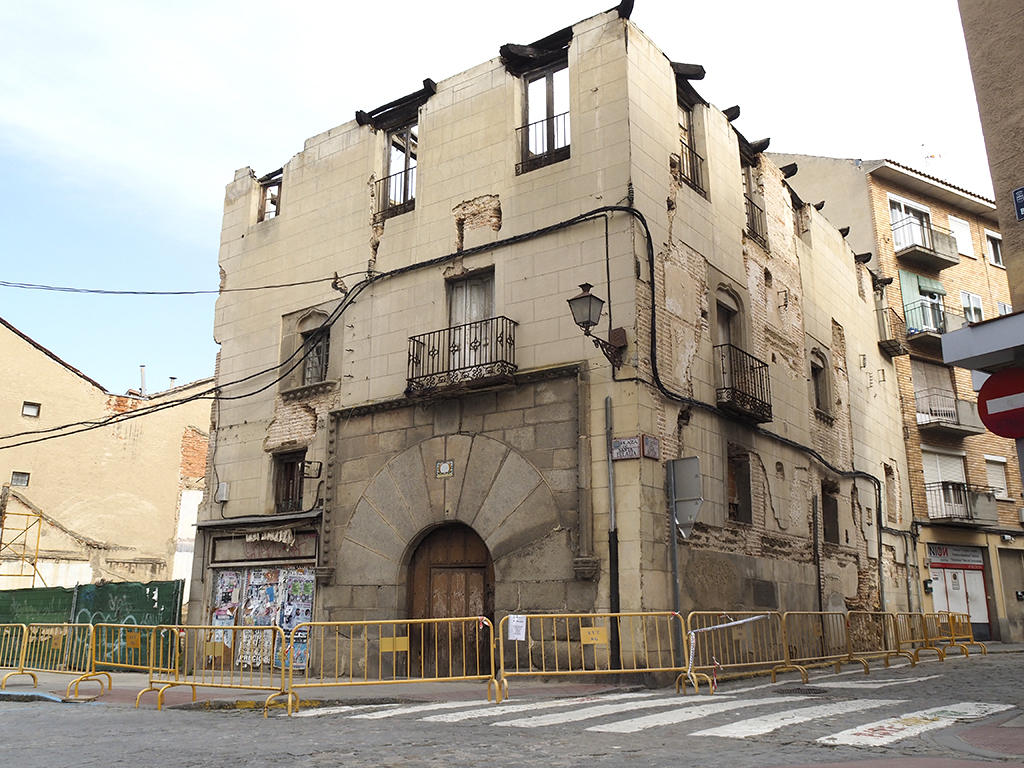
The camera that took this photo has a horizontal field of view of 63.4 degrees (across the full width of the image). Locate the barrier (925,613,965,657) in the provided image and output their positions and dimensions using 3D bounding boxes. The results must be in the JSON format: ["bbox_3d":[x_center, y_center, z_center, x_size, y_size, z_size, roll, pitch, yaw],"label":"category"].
[{"bbox_3d":[9.848,5.786,18.995,0.530,1.020,2.480,-12,-20,36],"label":"barrier"}]

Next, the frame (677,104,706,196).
[{"bbox_3d":[3.516,-4.677,16.535,0.280,2.000,1.130,-12,-20,38],"label":"frame"}]

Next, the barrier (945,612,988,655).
[{"bbox_3d":[11.390,6.344,20.923,0.530,1.020,2.480,-11,-20,36],"label":"barrier"}]

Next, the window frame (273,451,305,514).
[{"bbox_3d":[-4.498,2.017,16.916,0.920,1.210,0.170,-10,-19,33],"label":"window frame"}]

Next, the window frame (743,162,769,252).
[{"bbox_3d":[5.327,-4.048,18.631,0.300,2.000,1.120,-12,-20,38],"label":"window frame"}]

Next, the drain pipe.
[{"bbox_3d":[1.509,2.224,12.439,0.120,4.190,0.120,-10,-19,33],"label":"drain pipe"}]

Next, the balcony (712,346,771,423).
[{"bbox_3d":[4.511,0.027,15.989,0.380,1.200,1.850,-12,-20,38],"label":"balcony"}]

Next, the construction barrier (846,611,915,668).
[{"bbox_3d":[6.773,4.794,15.438,0.500,1.040,2.480,-13,-20,40],"label":"construction barrier"}]

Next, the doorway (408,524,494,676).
[{"bbox_3d":[-1.036,3.752,14.376,2.000,2.550,0.160,-10,-18,31],"label":"doorway"}]

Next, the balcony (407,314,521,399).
[{"bbox_3d":[-0.902,-0.402,14.677,2.130,1.150,0.470,-10,-19,33],"label":"balcony"}]

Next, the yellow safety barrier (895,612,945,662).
[{"bbox_3d":[8.364,5.307,17.286,0.500,1.040,2.480,-11,-19,36],"label":"yellow safety barrier"}]

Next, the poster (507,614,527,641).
[{"bbox_3d":[0.071,3.147,10.692,0.215,0.305,0.020,3,-16,-12],"label":"poster"}]

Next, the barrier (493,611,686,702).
[{"bbox_3d":[1.050,3.471,10.569,2.480,1.020,0.530,2,-16,-10],"label":"barrier"}]

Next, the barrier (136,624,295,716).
[{"bbox_3d":[-3.891,3.724,10.908,2.480,1.040,0.550,-9,-18,29],"label":"barrier"}]

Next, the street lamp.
[{"bbox_3d":[1.341,-0.895,12.742,0.430,1.090,1.280,-10,-19,33],"label":"street lamp"}]

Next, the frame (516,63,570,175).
[{"bbox_3d":[0.633,-4.925,15.416,1.130,2.160,0.190,-10,-19,33],"label":"frame"}]

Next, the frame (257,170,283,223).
[{"bbox_3d":[-5.700,-4.375,19.750,1.010,1.220,0.180,-10,-19,33],"label":"frame"}]

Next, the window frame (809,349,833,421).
[{"bbox_3d":[7.437,0.068,20.130,0.300,1.500,1.200,-12,-20,38],"label":"window frame"}]

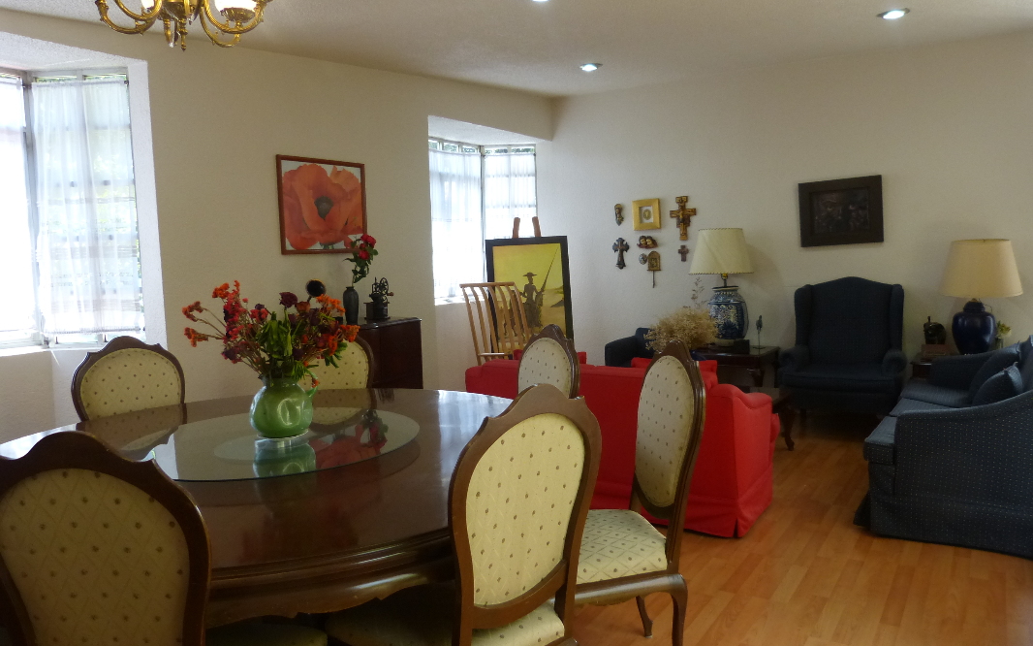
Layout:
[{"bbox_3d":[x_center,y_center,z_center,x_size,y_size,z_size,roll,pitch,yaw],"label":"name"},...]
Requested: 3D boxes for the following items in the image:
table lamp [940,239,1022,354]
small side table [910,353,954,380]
[{"bbox_3d":[3.009,-0.156,4.832,0.520,0.781,0.520,2,7,33],"label":"table lamp"},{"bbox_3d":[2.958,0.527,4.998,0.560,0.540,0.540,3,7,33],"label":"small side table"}]

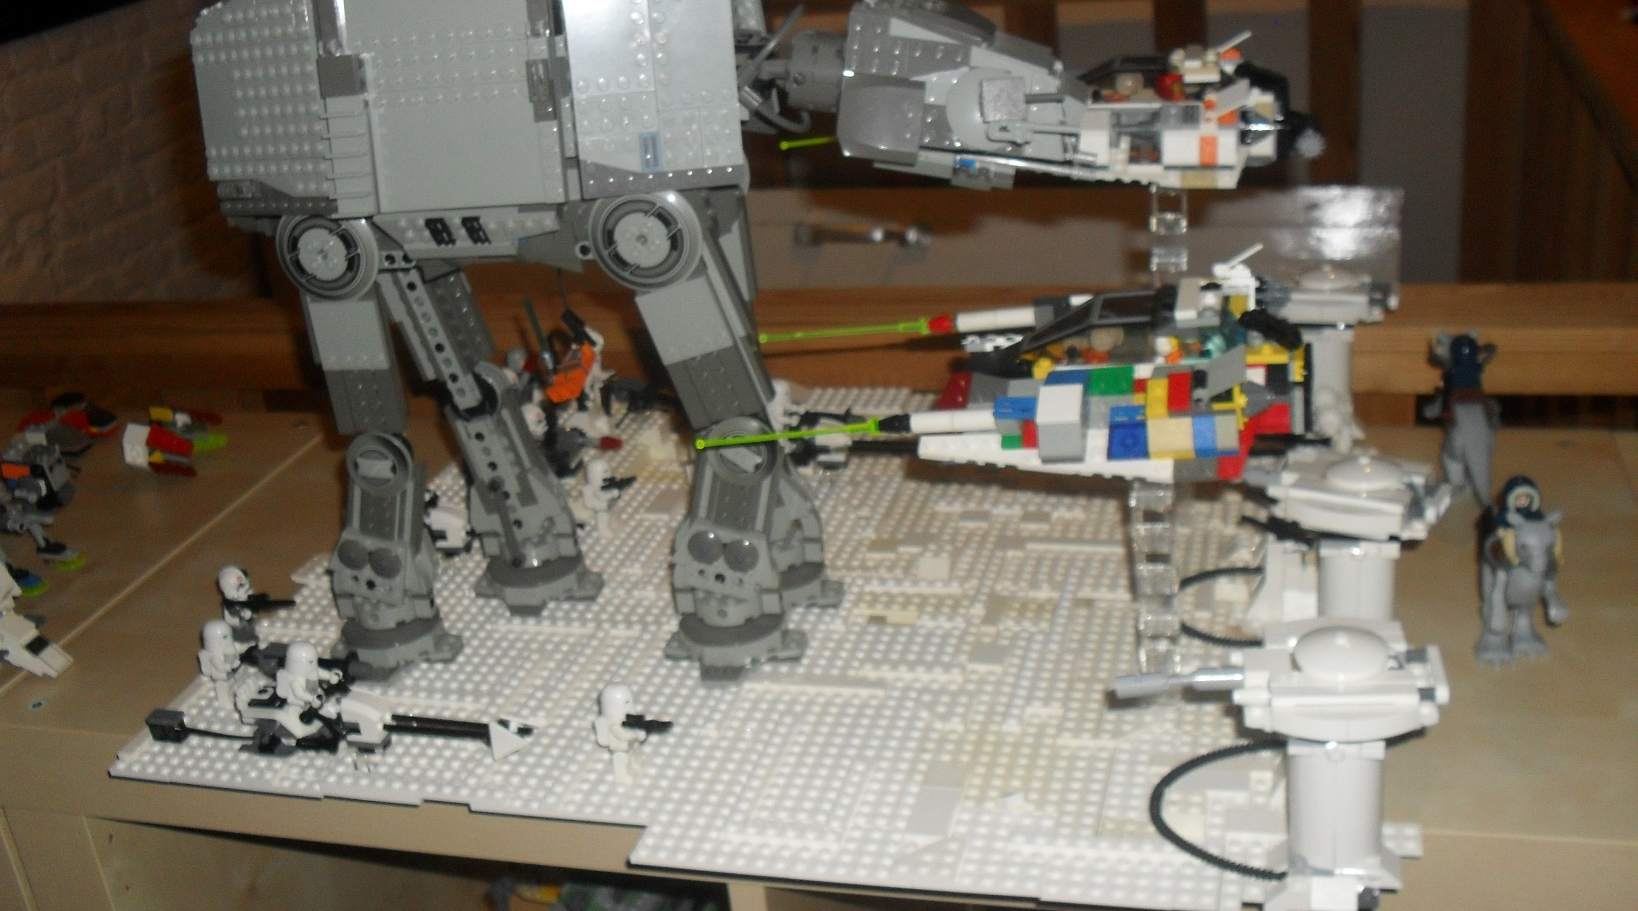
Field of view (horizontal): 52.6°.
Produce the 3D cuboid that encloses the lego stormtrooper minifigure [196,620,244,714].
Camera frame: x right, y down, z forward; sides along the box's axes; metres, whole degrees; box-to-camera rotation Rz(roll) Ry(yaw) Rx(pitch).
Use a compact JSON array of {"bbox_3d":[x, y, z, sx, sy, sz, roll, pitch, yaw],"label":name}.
[{"bbox_3d":[-0.279,0.098,0.772,0.022,0.044,0.025,1,23,16],"label":"lego stormtrooper minifigure"}]

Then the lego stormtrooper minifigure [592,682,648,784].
[{"bbox_3d":[-0.082,0.114,0.683,0.023,0.044,0.025,1,23,16],"label":"lego stormtrooper minifigure"}]

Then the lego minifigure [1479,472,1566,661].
[{"bbox_3d":[0.305,0.046,0.724,0.037,0.080,0.065,-1,23,11],"label":"lego minifigure"}]

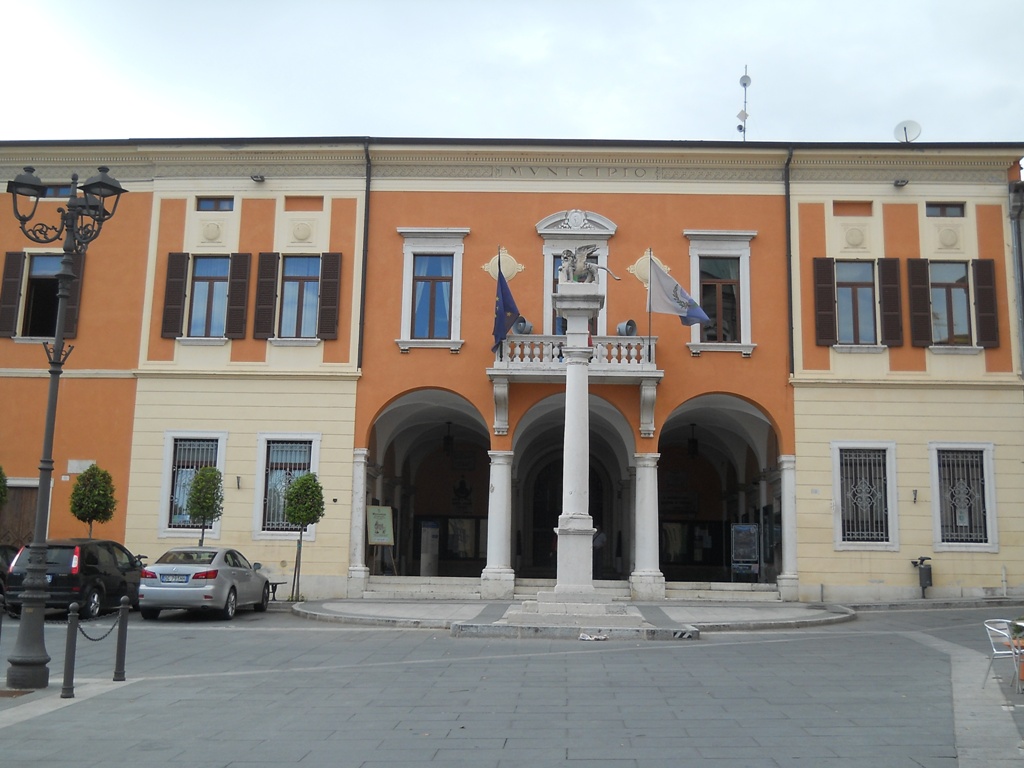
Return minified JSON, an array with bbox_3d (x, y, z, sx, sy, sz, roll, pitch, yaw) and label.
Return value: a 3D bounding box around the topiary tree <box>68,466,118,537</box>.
[{"bbox_3d":[-10.226,3.576,29.375,1.133,3.275,1.133,1,-12,1],"label":"topiary tree"}]

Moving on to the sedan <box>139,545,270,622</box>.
[{"bbox_3d":[-6.340,4.125,25.400,1.800,1.430,4.575,1,-8,3],"label":"sedan"}]

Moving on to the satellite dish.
[{"bbox_3d":[10.770,-6.870,33.000,0.740,0.760,0.400,-5,-26,26],"label":"satellite dish"}]

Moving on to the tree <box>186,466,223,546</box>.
[{"bbox_3d":[-7.480,3.609,29.345,0.889,3.247,0.889,1,-12,1],"label":"tree"}]

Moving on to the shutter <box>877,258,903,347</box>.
[{"bbox_3d":[9.087,-1.960,29.076,0.493,2.185,0.060,1,-12,3],"label":"shutter"}]

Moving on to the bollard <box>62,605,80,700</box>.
[{"bbox_3d":[-4.540,2.736,12.493,0.140,0.956,0.140,1,-12,1],"label":"bollard"}]

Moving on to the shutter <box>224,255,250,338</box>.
[{"bbox_3d":[-7.251,-2.331,32.179,0.536,2.344,0.060,1,-11,2],"label":"shutter"}]

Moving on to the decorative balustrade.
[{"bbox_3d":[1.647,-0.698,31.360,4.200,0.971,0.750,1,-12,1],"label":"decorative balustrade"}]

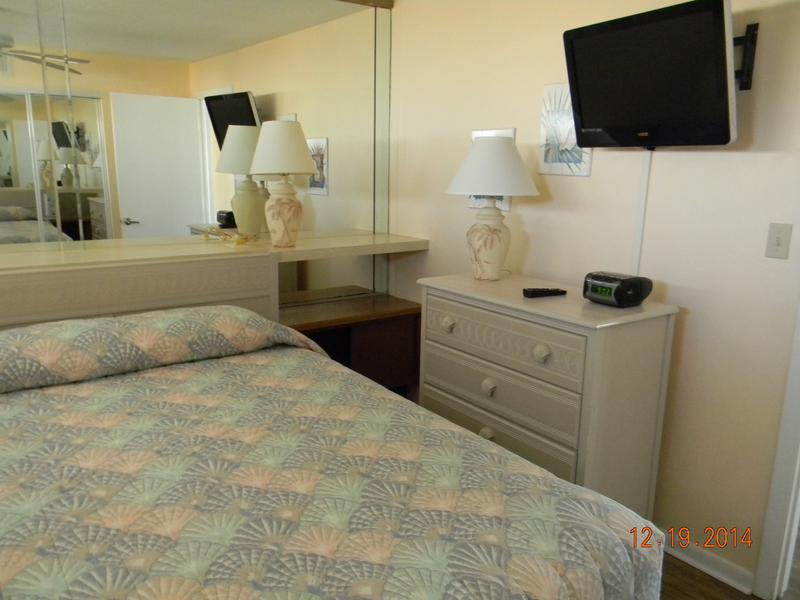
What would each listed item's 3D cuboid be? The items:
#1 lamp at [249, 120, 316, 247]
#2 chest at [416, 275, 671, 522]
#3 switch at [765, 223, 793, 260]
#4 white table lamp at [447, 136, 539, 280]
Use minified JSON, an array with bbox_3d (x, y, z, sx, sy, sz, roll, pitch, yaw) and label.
[{"bbox_3d":[-0.555,-0.549,3.083,0.315,0.583,0.315,1,12,0],"label":"lamp"},{"bbox_3d":[0.515,0.446,2.689,0.486,0.959,0.964,-8,14,-36],"label":"chest"},{"bbox_3d":[1.205,-0.186,2.063,0.015,0.114,0.071,-8,14,-36],"label":"switch"},{"bbox_3d":[0.391,-0.388,2.826,0.395,0.612,0.395,1,12,0],"label":"white table lamp"}]

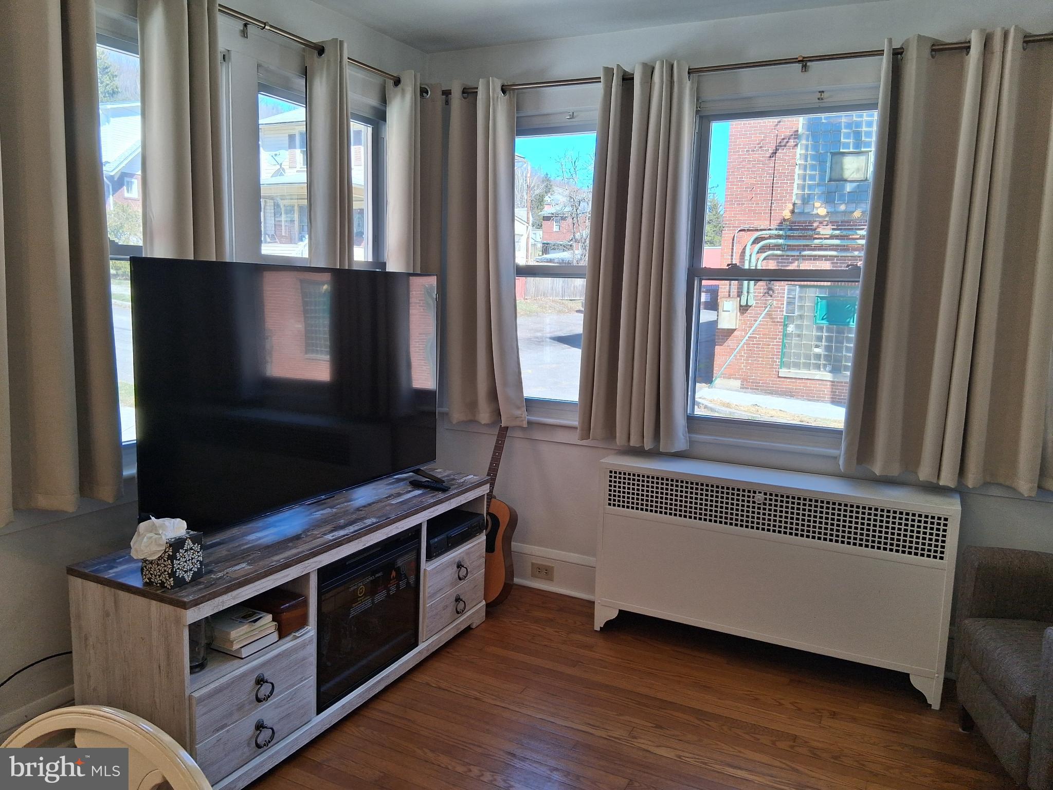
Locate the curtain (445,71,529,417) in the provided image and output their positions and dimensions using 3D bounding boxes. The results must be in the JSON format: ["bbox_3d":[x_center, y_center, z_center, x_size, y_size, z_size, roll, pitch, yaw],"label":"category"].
[{"bbox_3d":[-0.193,-0.656,3.761,0.450,1.620,0.125,5,8,27],"label":"curtain"}]

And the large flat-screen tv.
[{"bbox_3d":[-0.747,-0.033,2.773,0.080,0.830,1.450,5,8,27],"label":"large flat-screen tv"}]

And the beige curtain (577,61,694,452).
[{"bbox_3d":[0.486,-0.589,3.421,0.490,1.630,0.125,5,8,27],"label":"beige curtain"}]

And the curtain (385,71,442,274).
[{"bbox_3d":[-0.546,-0.673,3.777,0.130,1.640,0.380,5,8,27],"label":"curtain"}]

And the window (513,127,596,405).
[{"bbox_3d":[0.184,-0.570,3.747,0.900,1.400,0.100,5,8,27],"label":"window"}]

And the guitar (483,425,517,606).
[{"bbox_3d":[-0.165,0.485,3.840,0.400,1.040,0.125,7,-11,27],"label":"guitar"}]

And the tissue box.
[{"bbox_3d":[-0.969,0.447,2.171,0.108,0.125,0.112,5,8,27],"label":"tissue box"}]

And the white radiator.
[{"bbox_3d":[0.967,0.695,3.228,1.355,0.746,0.290,5,8,27],"label":"white radiator"}]

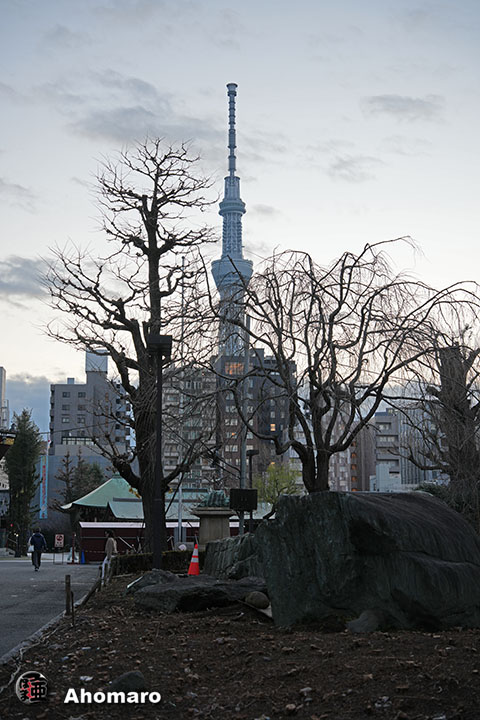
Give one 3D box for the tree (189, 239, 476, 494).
[{"bbox_3d":[1.931,1.077,22.121,6.100,7.500,5.700,0,-9,0],"label":"tree"}]

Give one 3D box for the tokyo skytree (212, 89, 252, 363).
[{"bbox_3d":[-9.947,-78.773,1444.259,66.000,634.000,66.000,0,-9,0],"label":"tokyo skytree"}]

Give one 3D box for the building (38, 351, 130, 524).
[{"bbox_3d":[-35.624,20.348,245.980,20.000,43.000,18.000,0,-9,0],"label":"building"}]

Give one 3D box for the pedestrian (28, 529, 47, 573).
[{"bbox_3d":[-7.945,7.441,41.644,0.620,1.720,0.500,0,-9,0],"label":"pedestrian"}]

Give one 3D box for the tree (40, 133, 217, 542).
[{"bbox_3d":[-3.883,-0.468,37.581,6.100,15.700,6.000,0,-9,0],"label":"tree"}]

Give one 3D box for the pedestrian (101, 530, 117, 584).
[{"bbox_3d":[-3.782,5.665,30.484,0.480,1.580,0.480,0,-9,0],"label":"pedestrian"}]

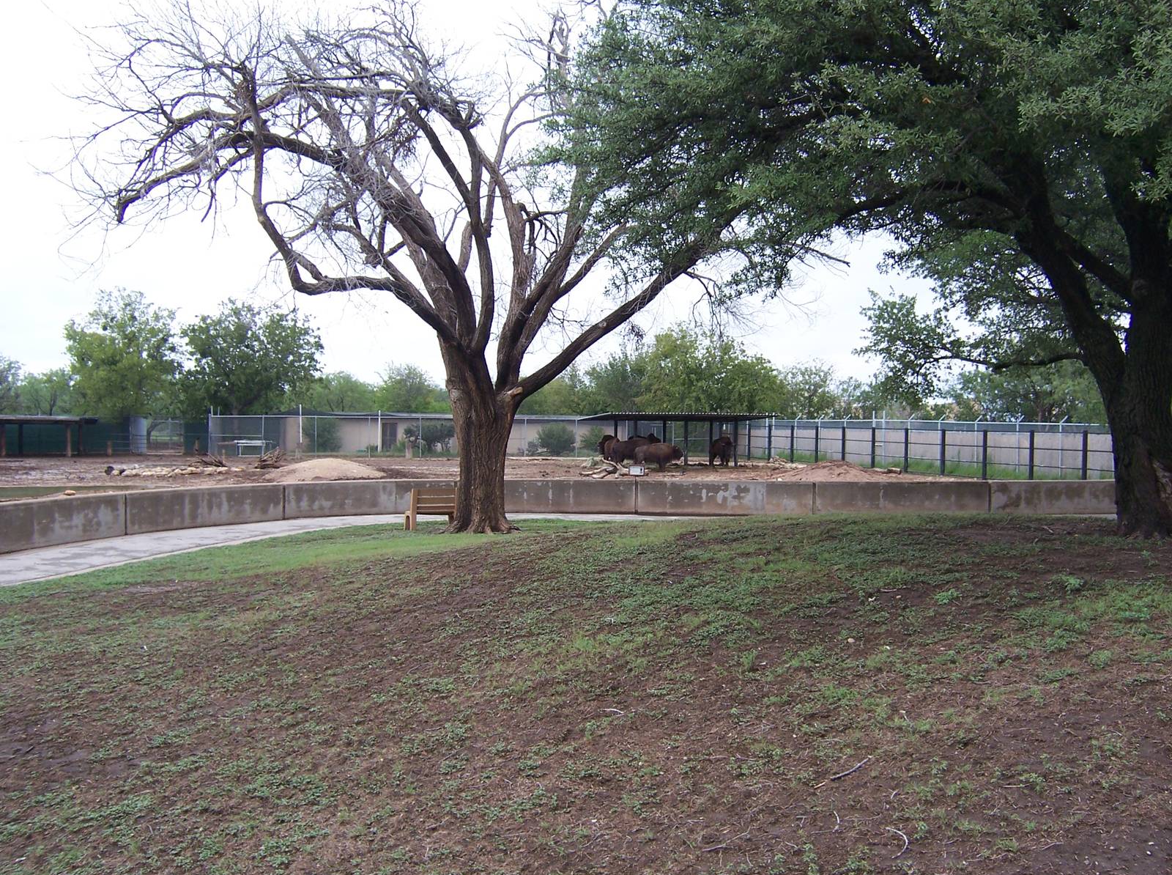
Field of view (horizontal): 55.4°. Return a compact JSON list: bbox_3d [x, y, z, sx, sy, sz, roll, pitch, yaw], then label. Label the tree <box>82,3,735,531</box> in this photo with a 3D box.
[{"bbox_3d":[-3.450,-3.450,22.400,12.900,10.700,11.300,0,1,0],"label":"tree"}]

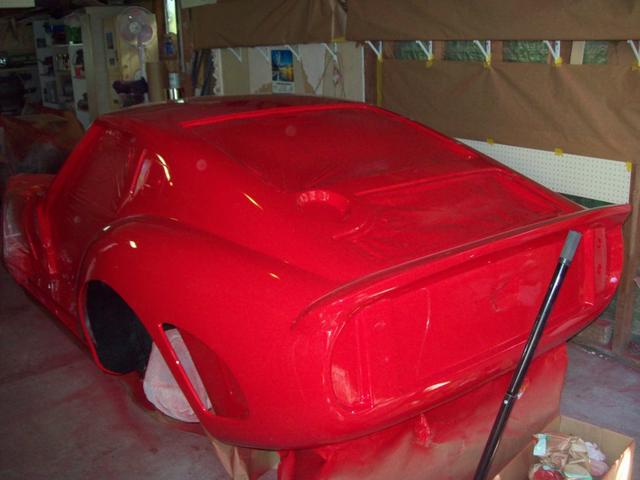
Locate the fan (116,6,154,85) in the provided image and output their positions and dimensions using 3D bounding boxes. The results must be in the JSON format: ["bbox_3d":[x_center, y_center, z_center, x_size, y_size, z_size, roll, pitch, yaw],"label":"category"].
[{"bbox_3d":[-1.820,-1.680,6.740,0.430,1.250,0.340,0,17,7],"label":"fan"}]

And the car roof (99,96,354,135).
[{"bbox_3d":[-0.372,-0.579,2.899,1.050,0.150,0.800,-14,21,-34],"label":"car roof"}]

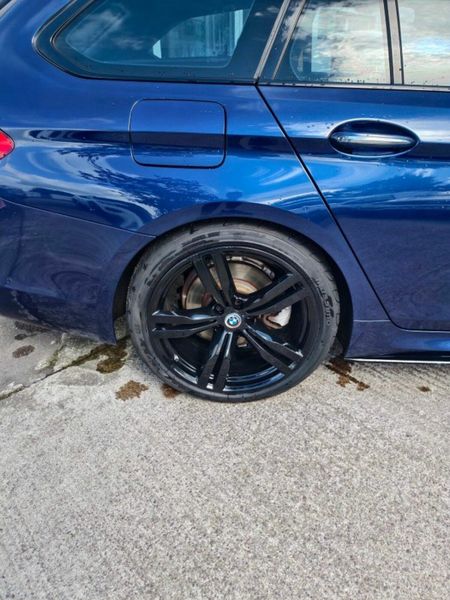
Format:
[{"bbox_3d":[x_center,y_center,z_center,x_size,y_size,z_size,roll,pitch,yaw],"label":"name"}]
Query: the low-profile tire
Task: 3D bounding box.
[{"bbox_3d":[0.029,0.020,1.335,0.674,0.670,0.250,2,29,0],"label":"low-profile tire"}]

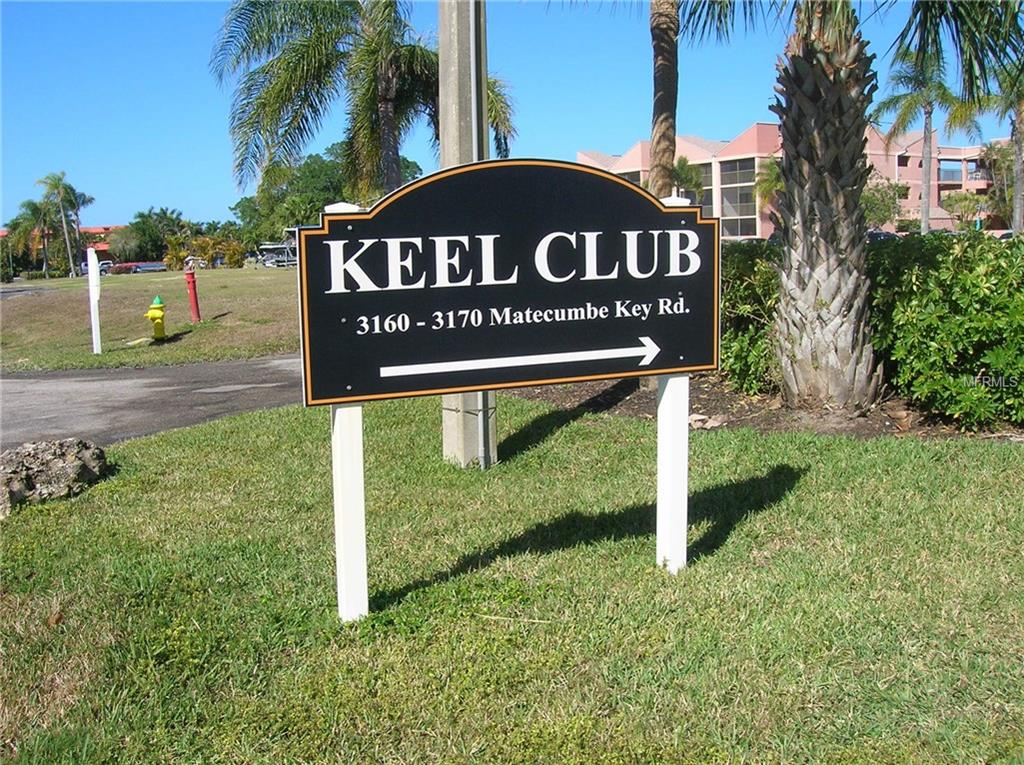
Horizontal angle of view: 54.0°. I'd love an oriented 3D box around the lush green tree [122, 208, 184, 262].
[{"bbox_3d":[-47.675,-18.937,133.570,8.272,8.282,7.600,-5,8,-19],"label":"lush green tree"}]

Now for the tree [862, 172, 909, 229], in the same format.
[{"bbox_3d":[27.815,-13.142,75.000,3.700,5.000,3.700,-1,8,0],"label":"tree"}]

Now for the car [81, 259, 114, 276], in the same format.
[{"bbox_3d":[-42.919,-11.908,104.000,4.300,1.650,1.850,0,8,9],"label":"car"}]

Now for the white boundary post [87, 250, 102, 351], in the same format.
[{"bbox_3d":[-6.062,-1.192,14.600,0.140,1.580,0.130,-3,8,-17],"label":"white boundary post"}]

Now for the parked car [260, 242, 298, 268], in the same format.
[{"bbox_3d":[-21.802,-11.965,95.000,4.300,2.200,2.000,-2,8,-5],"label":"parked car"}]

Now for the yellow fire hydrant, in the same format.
[{"bbox_3d":[-6.231,-1.133,17.654,0.400,0.783,0.380,-4,8,-17],"label":"yellow fire hydrant"}]

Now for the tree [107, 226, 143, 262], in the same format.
[{"bbox_3d":[-49.270,-16.904,127.708,4.588,5.787,4.600,-5,8,-21],"label":"tree"}]

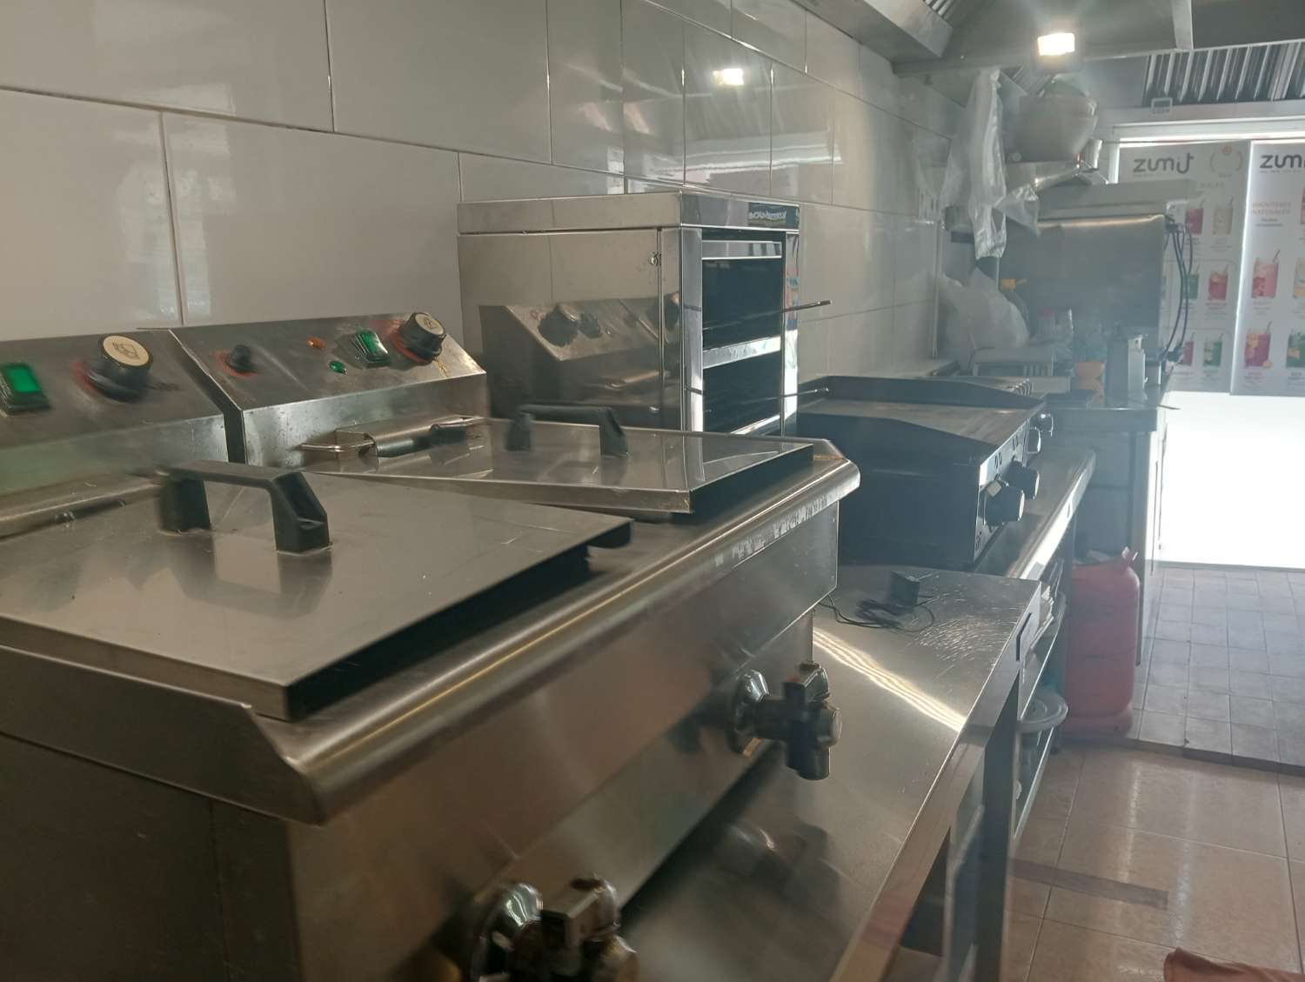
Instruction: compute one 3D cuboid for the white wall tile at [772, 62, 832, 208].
[{"bbox_3d":[0.312,-0.735,2.205,0.010,0.252,0.396,5,14,26],"label":"white wall tile"}]

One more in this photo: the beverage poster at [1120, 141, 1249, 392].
[{"bbox_3d":[2.125,-0.900,4.306,0.477,0.989,0.010,5,14,26],"label":"beverage poster"}]

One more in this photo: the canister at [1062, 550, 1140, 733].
[{"bbox_3d":[1.216,0.383,2.997,0.300,0.510,0.300,5,14,26],"label":"canister"}]

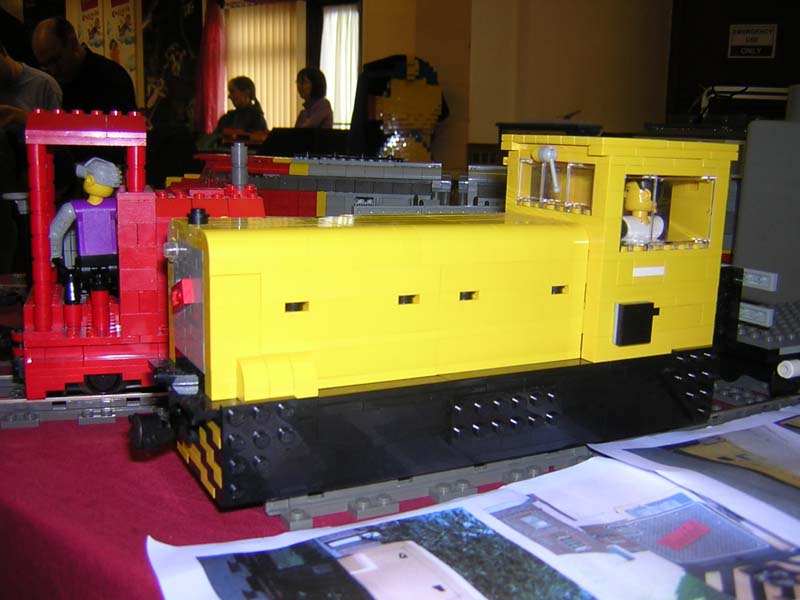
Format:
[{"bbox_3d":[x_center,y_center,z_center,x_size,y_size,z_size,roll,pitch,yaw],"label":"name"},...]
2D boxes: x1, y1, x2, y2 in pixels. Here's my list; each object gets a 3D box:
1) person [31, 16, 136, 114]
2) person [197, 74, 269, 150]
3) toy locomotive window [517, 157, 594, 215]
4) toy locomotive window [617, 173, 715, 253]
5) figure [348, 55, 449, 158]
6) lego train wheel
[{"bbox_3d":[-1.490,-0.631,4.030,0.450,1.420,0.450,-4,12,-30],"label":"person"},{"bbox_3d":[-1.167,-0.895,5.924,0.450,1.350,0.420,0,11,-12],"label":"person"},{"bbox_3d":[0.064,-0.045,0.332,0.006,0.019,0.048,-4,12,-28],"label":"toy locomotive window"},{"bbox_3d":[0.102,-0.034,0.323,0.048,0.029,0.006,-4,12,-28],"label":"toy locomotive window"},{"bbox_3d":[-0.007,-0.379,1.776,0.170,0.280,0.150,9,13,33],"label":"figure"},{"bbox_3d":[-0.132,0.034,0.372,0.017,0.017,0.007,-2,11,-17],"label":"lego train wheel"}]

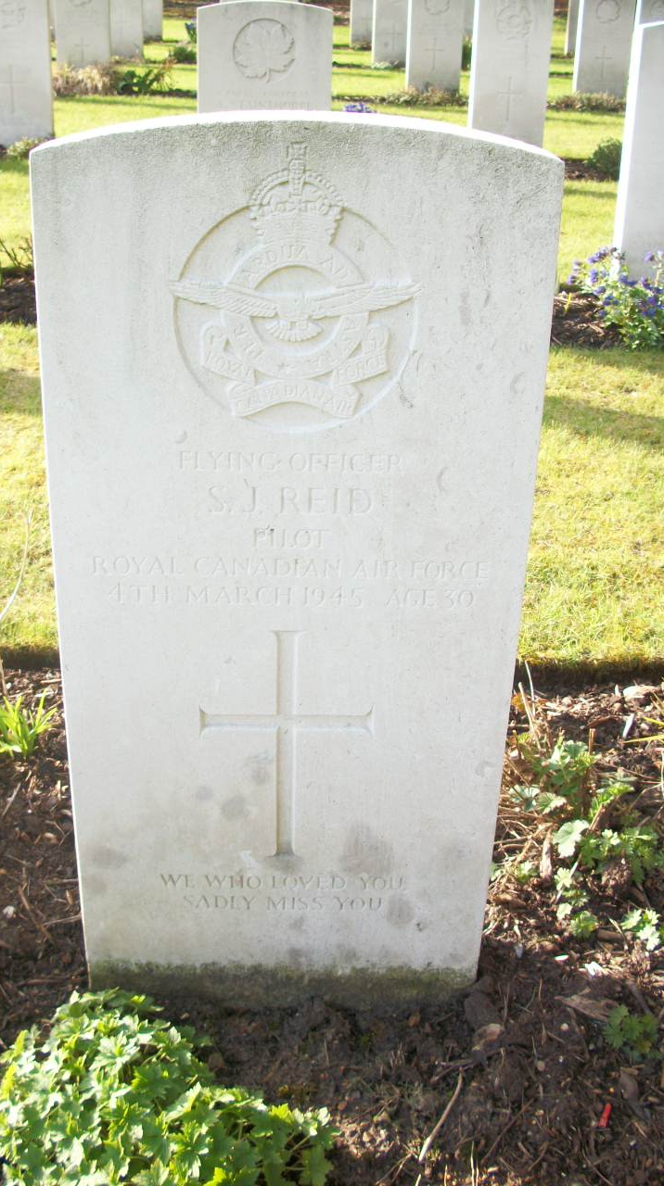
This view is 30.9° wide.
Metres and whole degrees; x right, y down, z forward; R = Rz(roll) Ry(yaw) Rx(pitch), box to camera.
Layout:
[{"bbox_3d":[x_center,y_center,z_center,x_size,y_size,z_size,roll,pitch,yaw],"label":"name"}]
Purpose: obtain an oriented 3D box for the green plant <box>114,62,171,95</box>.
[{"bbox_3d":[-1.315,-3.576,8.319,0.400,0.210,0.280,1,26,-2],"label":"green plant"}]

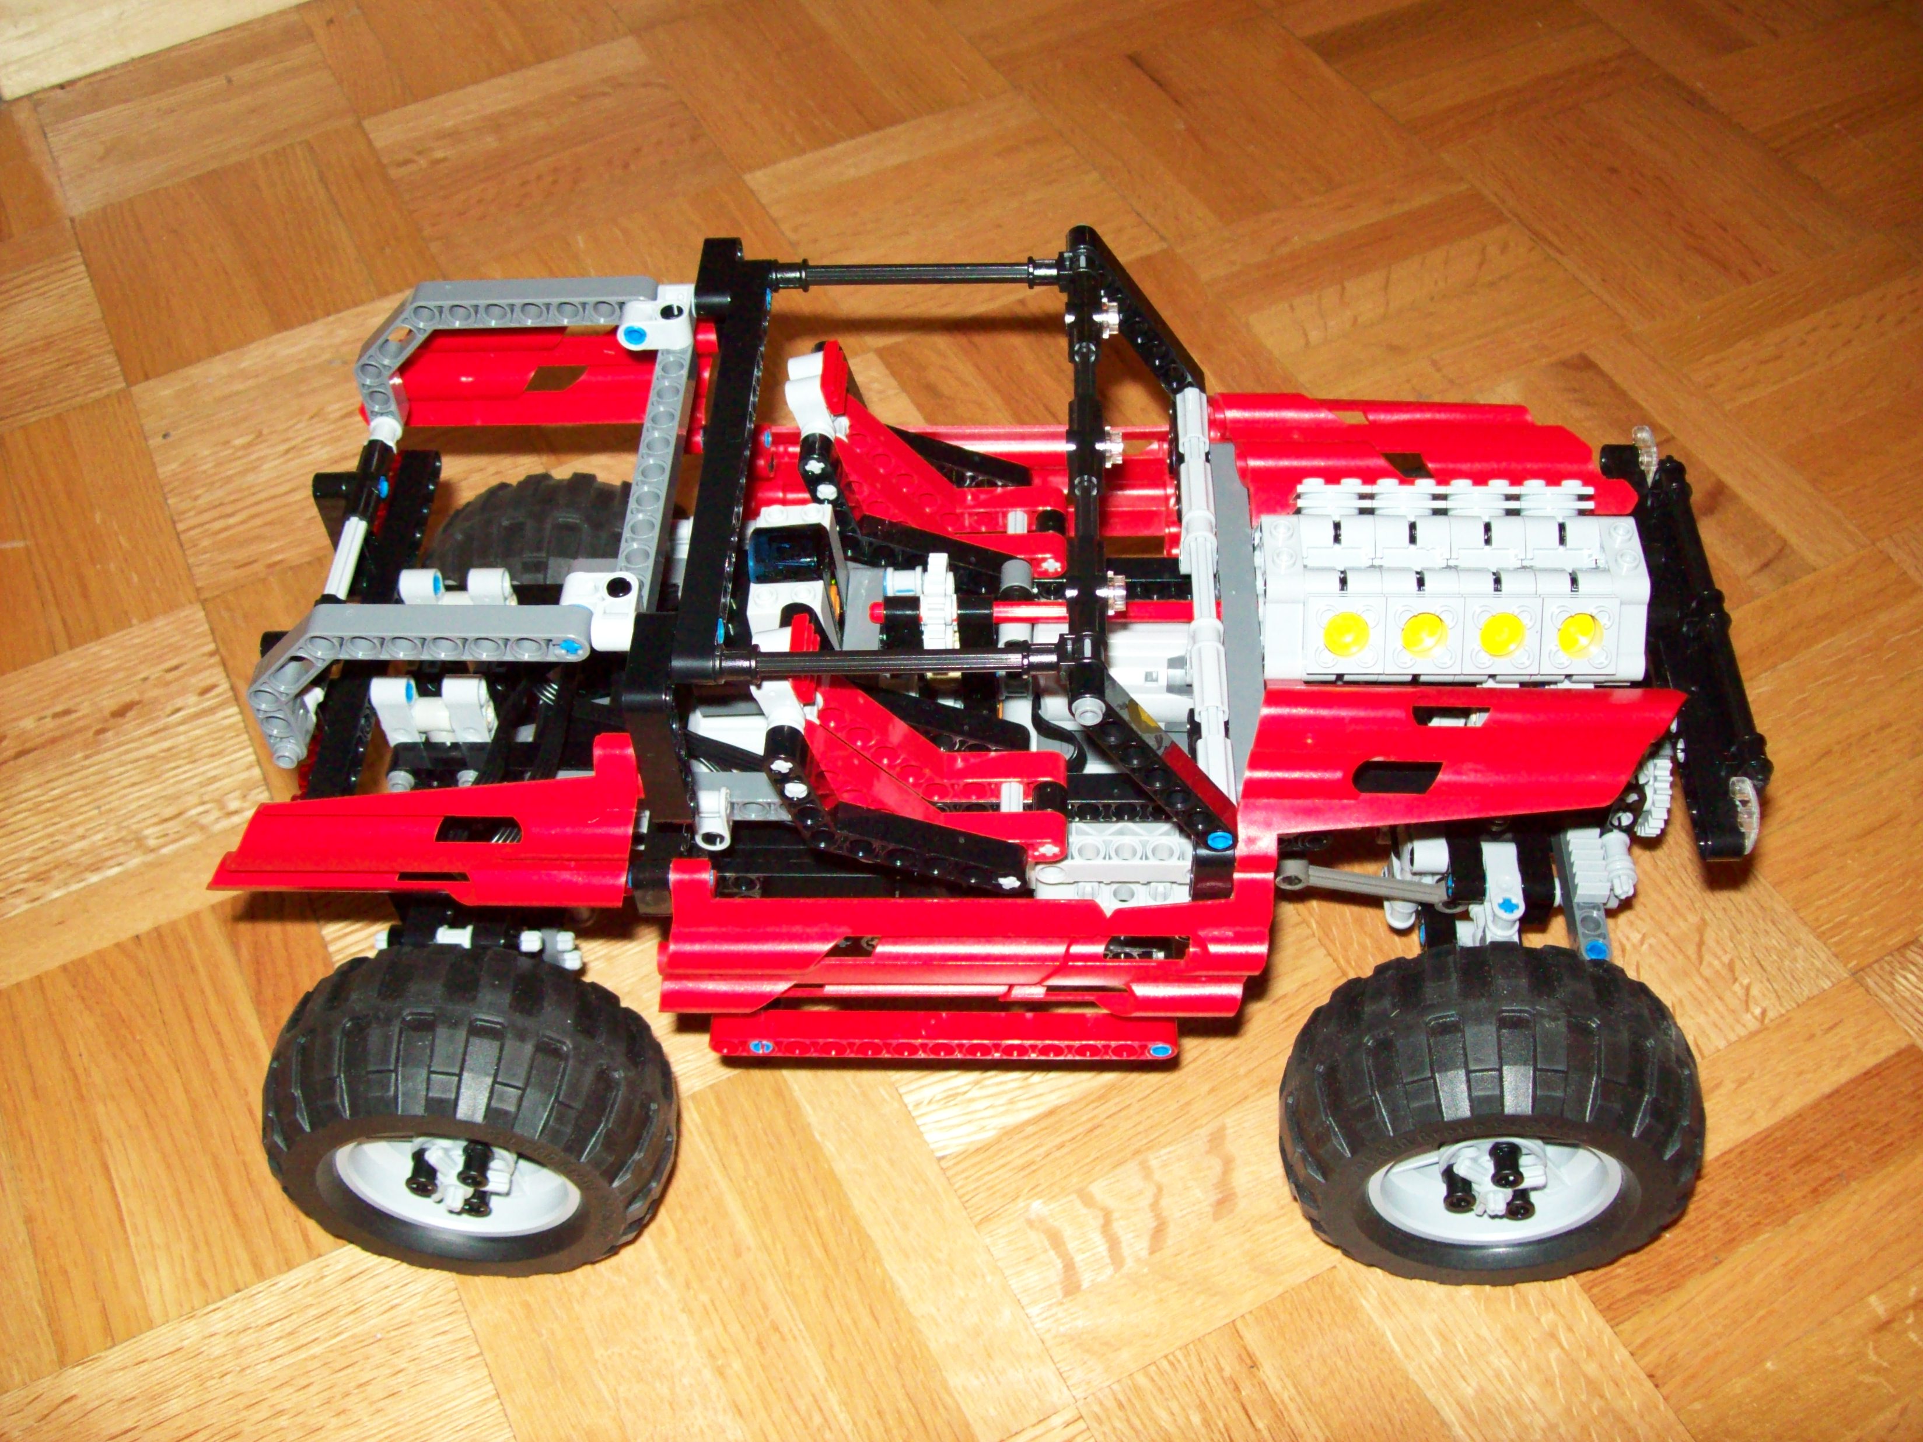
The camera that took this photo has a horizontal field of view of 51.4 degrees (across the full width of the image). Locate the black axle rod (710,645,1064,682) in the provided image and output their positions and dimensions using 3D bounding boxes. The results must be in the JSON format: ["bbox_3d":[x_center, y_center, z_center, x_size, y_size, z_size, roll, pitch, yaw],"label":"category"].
[{"bbox_3d":[-0.014,-0.011,0.370,0.064,0.007,0.007,0,51,3],"label":"black axle rod"}]

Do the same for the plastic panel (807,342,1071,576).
[{"bbox_3d":[-0.003,-0.059,0.453,0.056,0.056,0.026,0,51,3],"label":"plastic panel"}]

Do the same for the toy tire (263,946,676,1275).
[{"bbox_3d":[-0.113,0.093,0.468,0.096,0.096,0.045,2,51,5],"label":"toy tire"}]

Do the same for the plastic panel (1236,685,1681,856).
[{"bbox_3d":[0.101,0.010,0.402,0.094,0.013,0.041,0,52,3],"label":"plastic panel"}]

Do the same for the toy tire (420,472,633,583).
[{"bbox_3d":[-0.106,-0.027,0.564,0.095,0.095,0.044,0,52,3],"label":"toy tire"}]

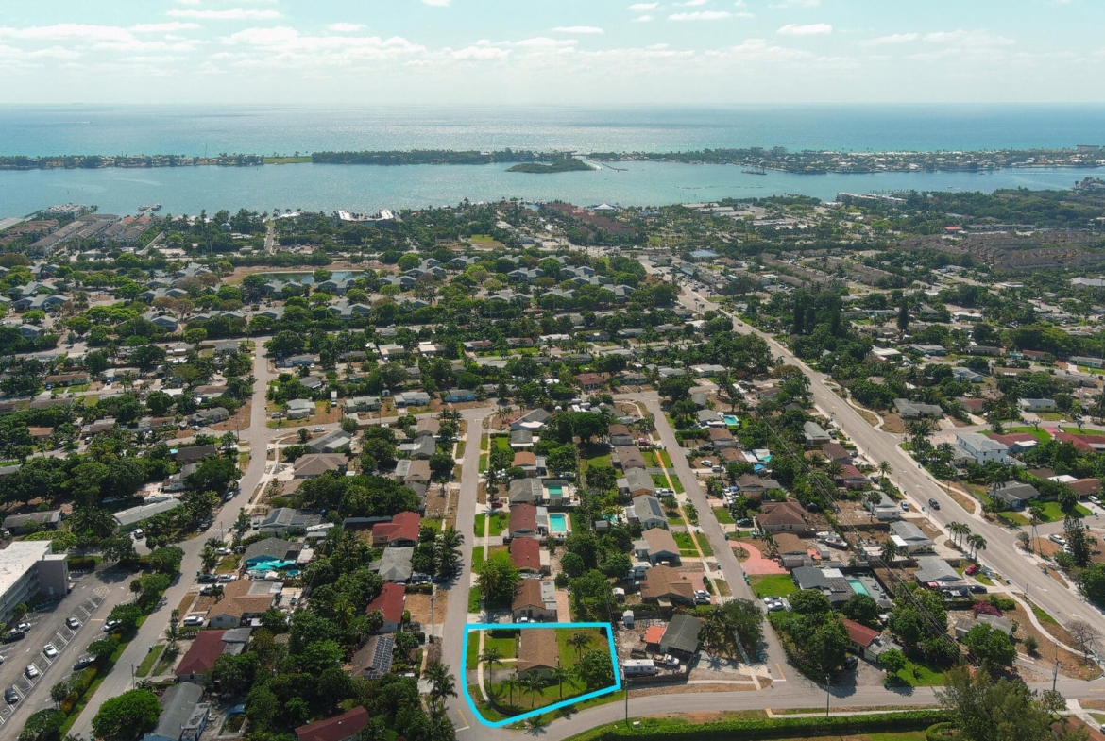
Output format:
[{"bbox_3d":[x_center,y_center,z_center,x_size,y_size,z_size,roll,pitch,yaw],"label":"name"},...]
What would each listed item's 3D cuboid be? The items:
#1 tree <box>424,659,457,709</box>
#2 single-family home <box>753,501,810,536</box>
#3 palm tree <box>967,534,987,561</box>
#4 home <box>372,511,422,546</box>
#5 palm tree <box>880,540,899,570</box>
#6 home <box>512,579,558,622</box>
[{"bbox_3d":[-23.280,65.590,184.270,6.400,8.700,6.400,0,17,0],"label":"tree"},{"bbox_3d":[68.130,43.080,265.180,14.600,4.400,14.300,-1,17,-3],"label":"single-family home"},{"bbox_3d":[116.200,48.480,243.090,4.500,7.000,4.500,0,17,0],"label":"palm tree"},{"bbox_3d":[-44.420,45.900,256.470,12.790,4.100,16.540,-1,17,-3],"label":"home"},{"bbox_3d":[90.800,49.540,239.120,5.000,7.300,5.000,0,17,0],"label":"palm tree"},{"bbox_3d":[-4.480,56.560,221.660,10.940,4.100,12.990,-1,17,-3],"label":"home"}]

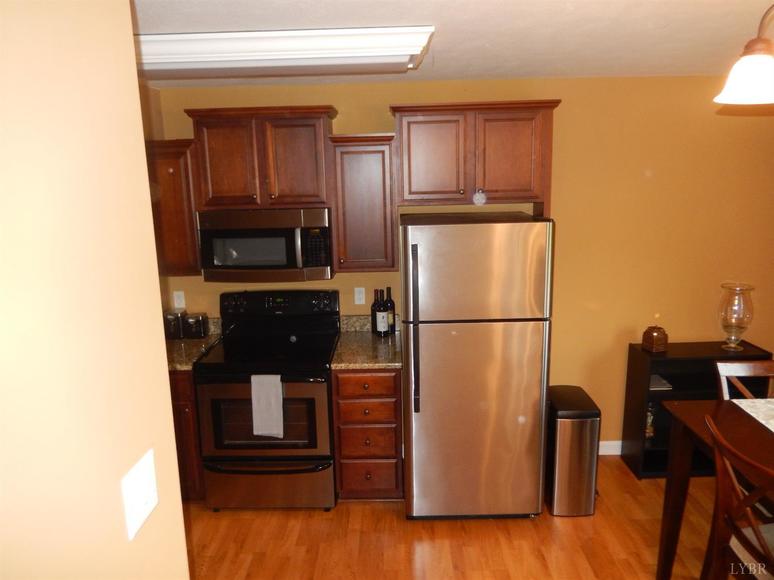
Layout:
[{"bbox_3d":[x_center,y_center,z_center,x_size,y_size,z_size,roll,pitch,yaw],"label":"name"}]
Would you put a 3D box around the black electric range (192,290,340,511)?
[{"bbox_3d":[-0.683,0.657,3.438,0.757,1.200,0.670,-1,12,1],"label":"black electric range"}]

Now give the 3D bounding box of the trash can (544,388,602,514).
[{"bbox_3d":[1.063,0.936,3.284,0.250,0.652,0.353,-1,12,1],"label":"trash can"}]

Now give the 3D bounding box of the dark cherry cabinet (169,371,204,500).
[{"bbox_3d":[-1.220,0.821,3.488,0.347,0.876,0.625,-1,11,1],"label":"dark cherry cabinet"}]

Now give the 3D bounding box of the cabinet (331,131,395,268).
[{"bbox_3d":[-0.124,-0.511,3.339,0.380,0.776,0.340,-1,11,1],"label":"cabinet"}]

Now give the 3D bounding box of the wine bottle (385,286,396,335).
[{"bbox_3d":[0.018,0.130,3.614,0.076,0.302,0.076,-1,12,1],"label":"wine bottle"}]

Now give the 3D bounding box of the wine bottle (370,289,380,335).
[{"bbox_3d":[-0.066,0.134,3.618,0.076,0.295,0.076,-1,12,1],"label":"wine bottle"}]

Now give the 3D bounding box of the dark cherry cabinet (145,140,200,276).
[{"bbox_3d":[-1.242,-0.489,3.365,0.349,0.786,0.340,-1,11,1],"label":"dark cherry cabinet"}]

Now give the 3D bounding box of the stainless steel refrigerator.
[{"bbox_3d":[0.490,0.411,3.320,0.757,1.685,0.710,-1,12,1],"label":"stainless steel refrigerator"}]

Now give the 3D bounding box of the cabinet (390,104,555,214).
[{"bbox_3d":[0.494,-0.779,3.272,0.935,0.572,0.345,-1,11,1],"label":"cabinet"}]

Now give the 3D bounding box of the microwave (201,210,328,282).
[{"bbox_3d":[-0.689,-0.291,3.365,0.749,0.403,0.395,-1,11,1],"label":"microwave"}]

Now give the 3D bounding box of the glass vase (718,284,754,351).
[{"bbox_3d":[2.170,0.174,3.470,0.212,0.390,0.212,-1,11,1],"label":"glass vase"}]

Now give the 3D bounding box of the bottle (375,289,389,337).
[{"bbox_3d":[-0.026,0.145,3.557,0.076,0.298,0.076,-1,12,1],"label":"bottle"}]

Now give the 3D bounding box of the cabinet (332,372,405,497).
[{"bbox_3d":[-0.098,0.797,3.502,0.395,0.875,0.620,-1,12,1],"label":"cabinet"}]

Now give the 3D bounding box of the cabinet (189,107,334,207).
[{"bbox_3d":[-0.698,-0.766,3.295,0.834,0.558,0.345,-1,11,1],"label":"cabinet"}]

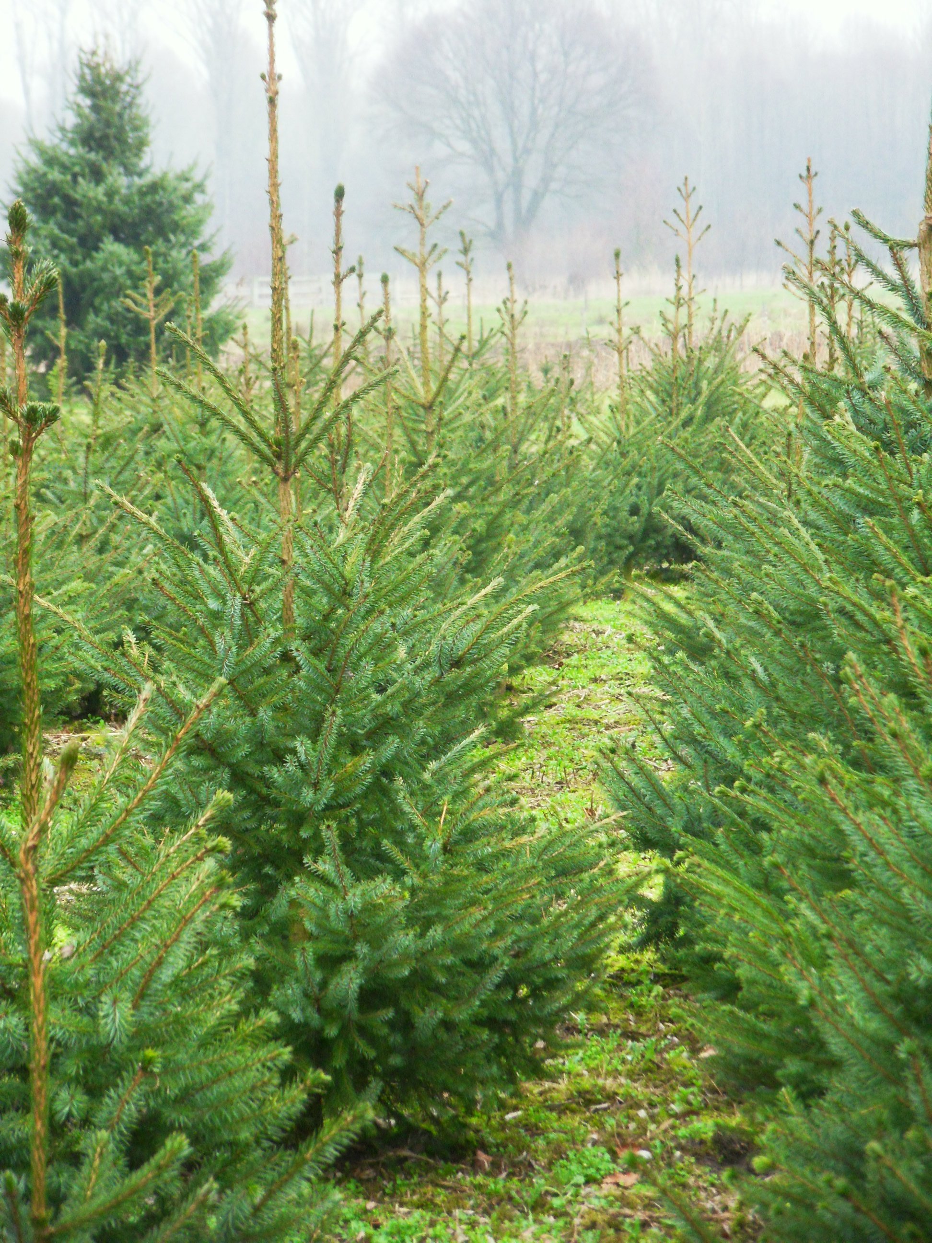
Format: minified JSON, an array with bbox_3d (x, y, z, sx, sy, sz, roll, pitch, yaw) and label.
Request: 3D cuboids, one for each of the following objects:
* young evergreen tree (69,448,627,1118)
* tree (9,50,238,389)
[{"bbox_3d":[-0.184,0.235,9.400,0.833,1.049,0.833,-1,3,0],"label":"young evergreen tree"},{"bbox_3d":[-3.282,-3.825,60.000,2.099,3.282,2.099,-1,3,0],"label":"tree"}]

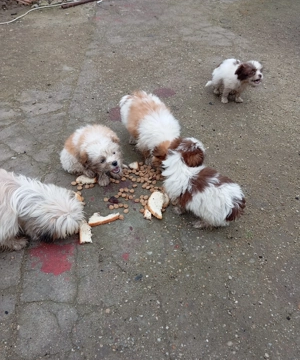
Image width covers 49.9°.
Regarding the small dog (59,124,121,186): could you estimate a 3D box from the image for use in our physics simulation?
[{"bbox_3d":[-0.289,-0.130,1.586,0.205,0.204,0.329,-28,50,-26],"label":"small dog"}]

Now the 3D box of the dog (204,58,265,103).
[{"bbox_3d":[0.536,-0.647,2.098,0.352,0.237,0.165,28,50,26],"label":"dog"}]

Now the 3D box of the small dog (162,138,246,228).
[{"bbox_3d":[0.219,0.009,1.370,0.350,0.304,0.200,34,53,30],"label":"small dog"}]

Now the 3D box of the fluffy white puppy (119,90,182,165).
[{"bbox_3d":[-0.005,-0.279,1.691,0.204,0.272,0.405,-19,47,-19],"label":"fluffy white puppy"}]

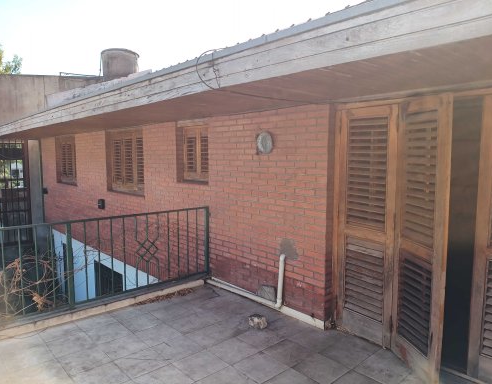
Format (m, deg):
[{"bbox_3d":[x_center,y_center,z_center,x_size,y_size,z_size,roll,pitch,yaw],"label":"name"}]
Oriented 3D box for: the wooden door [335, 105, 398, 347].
[{"bbox_3d":[1.072,0.285,3.173,0.045,2.050,0.535,-4,7,-43],"label":"wooden door"}]

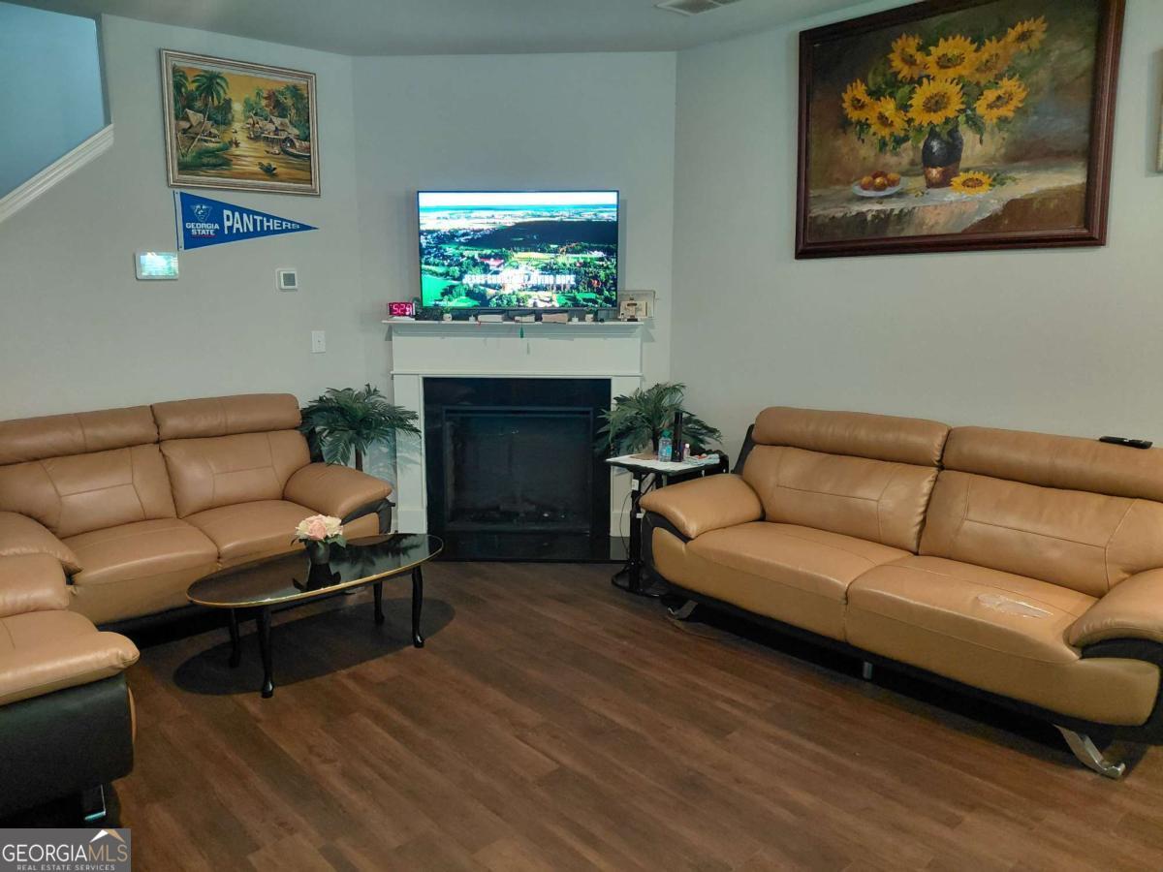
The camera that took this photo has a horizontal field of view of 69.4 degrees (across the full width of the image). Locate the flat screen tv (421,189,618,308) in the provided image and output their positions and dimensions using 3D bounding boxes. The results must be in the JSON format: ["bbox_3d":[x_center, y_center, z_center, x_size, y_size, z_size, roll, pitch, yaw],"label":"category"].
[{"bbox_3d":[-0.378,-1.108,5.048,1.204,0.700,0.065,0,9,3],"label":"flat screen tv"}]

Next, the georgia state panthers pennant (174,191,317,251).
[{"bbox_3d":[-1.880,-1.198,4.765,0.756,0.312,0.012,-6,10,-34],"label":"georgia state panthers pennant"}]

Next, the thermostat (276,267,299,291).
[{"bbox_3d":[-1.722,-0.912,4.910,0.124,0.124,0.028,-6,10,-34],"label":"thermostat"}]

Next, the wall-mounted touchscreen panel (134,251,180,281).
[{"bbox_3d":[-2.287,-0.914,4.523,0.212,0.151,0.028,-6,10,-34],"label":"wall-mounted touchscreen panel"}]

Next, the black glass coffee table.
[{"bbox_3d":[-1.036,0.709,3.425,0.575,0.387,1.140,8,12,42],"label":"black glass coffee table"}]

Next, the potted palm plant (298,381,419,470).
[{"bbox_3d":[-1.321,0.172,5.051,0.717,0.968,0.681,0,9,3],"label":"potted palm plant"}]

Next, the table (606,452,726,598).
[{"bbox_3d":[0.453,0.443,4.305,0.480,0.650,0.447,-7,11,-41],"label":"table"}]

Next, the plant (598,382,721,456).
[{"bbox_3d":[0.454,0.178,4.931,0.722,0.990,0.686,0,9,3],"label":"plant"}]

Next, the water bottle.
[{"bbox_3d":[0.422,0.049,4.213,0.065,0.158,0.065,8,12,42],"label":"water bottle"}]

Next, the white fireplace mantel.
[{"bbox_3d":[-0.401,-0.032,5.149,1.545,1.331,0.220,0,9,3],"label":"white fireplace mantel"}]

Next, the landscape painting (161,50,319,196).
[{"bbox_3d":[-1.876,-1.711,4.676,0.807,0.684,0.045,-6,10,-34],"label":"landscape painting"}]

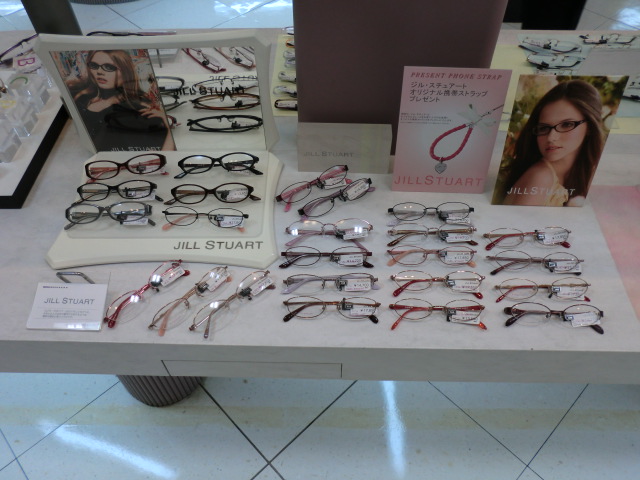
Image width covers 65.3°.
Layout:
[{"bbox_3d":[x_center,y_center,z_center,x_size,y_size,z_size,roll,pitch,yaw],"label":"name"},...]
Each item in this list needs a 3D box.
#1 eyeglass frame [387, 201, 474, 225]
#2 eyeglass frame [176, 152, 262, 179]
[{"bbox_3d":[0.174,-0.038,0.790,0.135,0.033,0.040,0,81,1],"label":"eyeglass frame"},{"bbox_3d":[-0.172,-0.129,0.851,0.142,0.026,0.042,-3,73,-1],"label":"eyeglass frame"}]

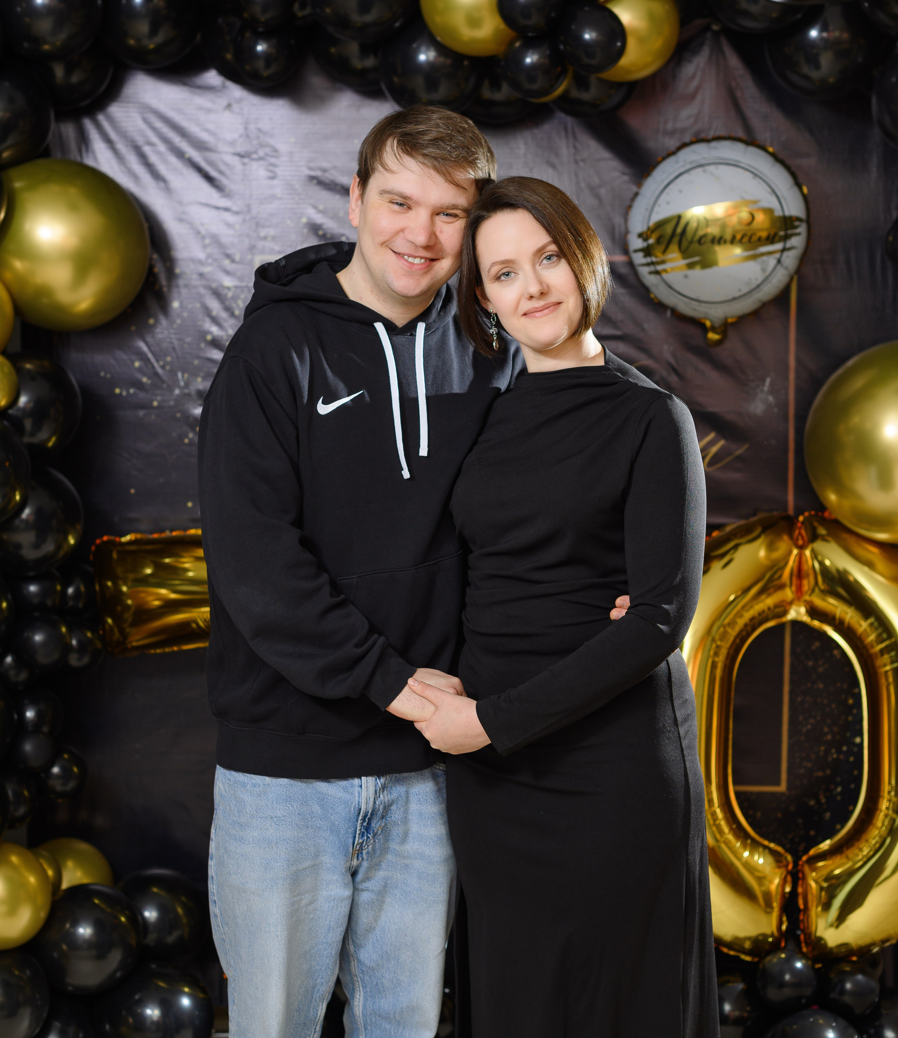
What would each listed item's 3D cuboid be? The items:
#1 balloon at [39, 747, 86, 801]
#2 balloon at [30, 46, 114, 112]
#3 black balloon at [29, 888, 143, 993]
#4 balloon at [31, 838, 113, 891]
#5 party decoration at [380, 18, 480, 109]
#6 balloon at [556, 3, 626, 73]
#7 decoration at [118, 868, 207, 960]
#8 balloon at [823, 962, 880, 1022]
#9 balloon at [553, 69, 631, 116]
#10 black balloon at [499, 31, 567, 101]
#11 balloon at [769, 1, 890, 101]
[{"bbox_3d":[-0.770,0.508,3.727,0.104,0.108,0.104,0,6,0],"label":"balloon"},{"bbox_3d":[-0.737,-0.879,3.573,0.188,0.196,0.188,0,6,0],"label":"balloon"},{"bbox_3d":[-0.703,0.817,3.618,0.208,0.211,0.215,0,6,0],"label":"black balloon"},{"bbox_3d":[-0.761,0.732,3.703,0.200,0.204,0.200,0,6,4],"label":"balloon"},{"bbox_3d":[-0.036,-0.861,3.514,0.192,0.192,0.198,0,6,0],"label":"party decoration"},{"bbox_3d":[0.261,-0.882,3.430,0.124,0.129,0.124,0,6,0],"label":"balloon"},{"bbox_3d":[-0.569,0.787,3.699,0.187,0.191,0.187,0,6,4],"label":"decoration"},{"bbox_3d":[0.781,0.919,3.630,0.110,0.115,0.110,0,6,0],"label":"balloon"},{"bbox_3d":[0.257,-0.827,3.400,0.185,0.191,0.185,0,6,4],"label":"balloon"},{"bbox_3d":[0.147,-0.799,3.292,0.120,0.118,0.120,0,6,4],"label":"black balloon"},{"bbox_3d":[0.713,-0.899,3.530,0.220,0.214,0.223,0,6,0],"label":"balloon"}]

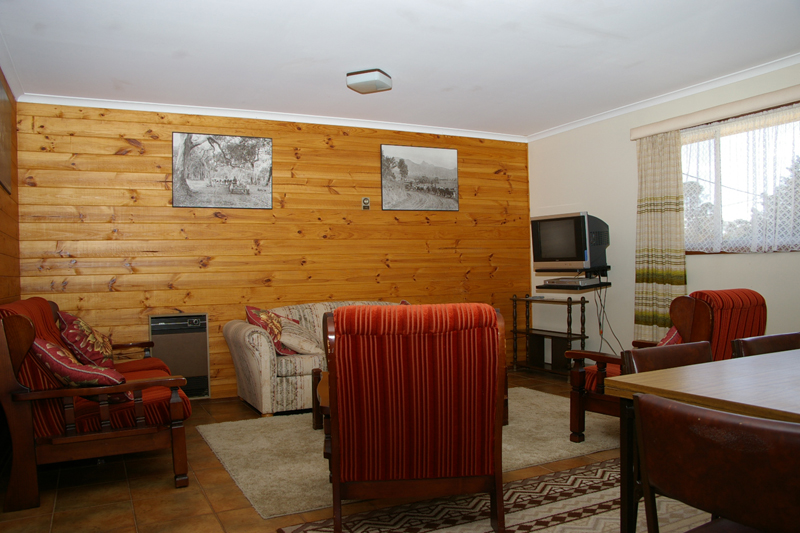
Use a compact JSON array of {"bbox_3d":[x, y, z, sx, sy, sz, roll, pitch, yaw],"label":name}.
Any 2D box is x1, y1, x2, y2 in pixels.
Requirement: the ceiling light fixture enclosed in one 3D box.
[{"bbox_3d":[-0.208,-1.282,4.167,0.235,0.084,0.235,-1,1,23],"label":"ceiling light fixture"}]

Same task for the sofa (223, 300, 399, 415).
[{"bbox_3d":[-0.453,0.689,4.995,1.860,0.770,0.820,-2,1,-26],"label":"sofa"}]

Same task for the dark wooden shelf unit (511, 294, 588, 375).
[{"bbox_3d":[1.387,0.646,5.619,0.260,0.745,0.790,-2,1,-31],"label":"dark wooden shelf unit"}]

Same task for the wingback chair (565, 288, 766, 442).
[{"bbox_3d":[1.524,0.577,3.442,0.790,0.895,0.835,-2,1,-41],"label":"wingback chair"}]

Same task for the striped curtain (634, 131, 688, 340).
[{"bbox_3d":[2.104,-0.140,4.882,0.100,1.900,0.500,-2,1,-26],"label":"striped curtain"}]

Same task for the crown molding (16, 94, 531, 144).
[{"bbox_3d":[-0.707,-1.296,5.391,4.660,0.065,0.065,-2,1,-26],"label":"crown molding"}]

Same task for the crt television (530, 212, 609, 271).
[{"bbox_3d":[1.551,-0.227,5.303,0.460,0.468,0.575,-6,3,-40],"label":"crt television"}]

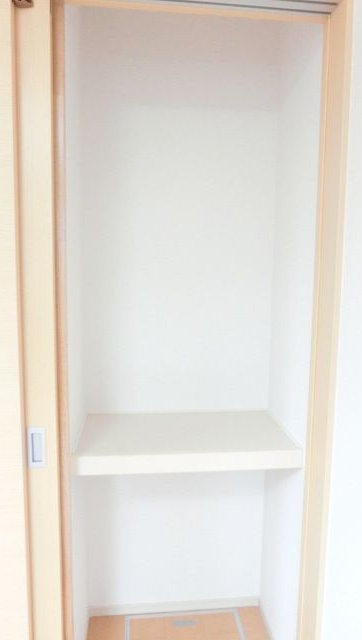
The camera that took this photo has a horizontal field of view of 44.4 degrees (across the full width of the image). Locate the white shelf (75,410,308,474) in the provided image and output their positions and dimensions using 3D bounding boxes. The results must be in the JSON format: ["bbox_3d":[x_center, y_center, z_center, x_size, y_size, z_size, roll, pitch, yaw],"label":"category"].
[{"bbox_3d":[0.010,0.416,1.551,0.710,0.061,0.390,0,6,-6],"label":"white shelf"}]

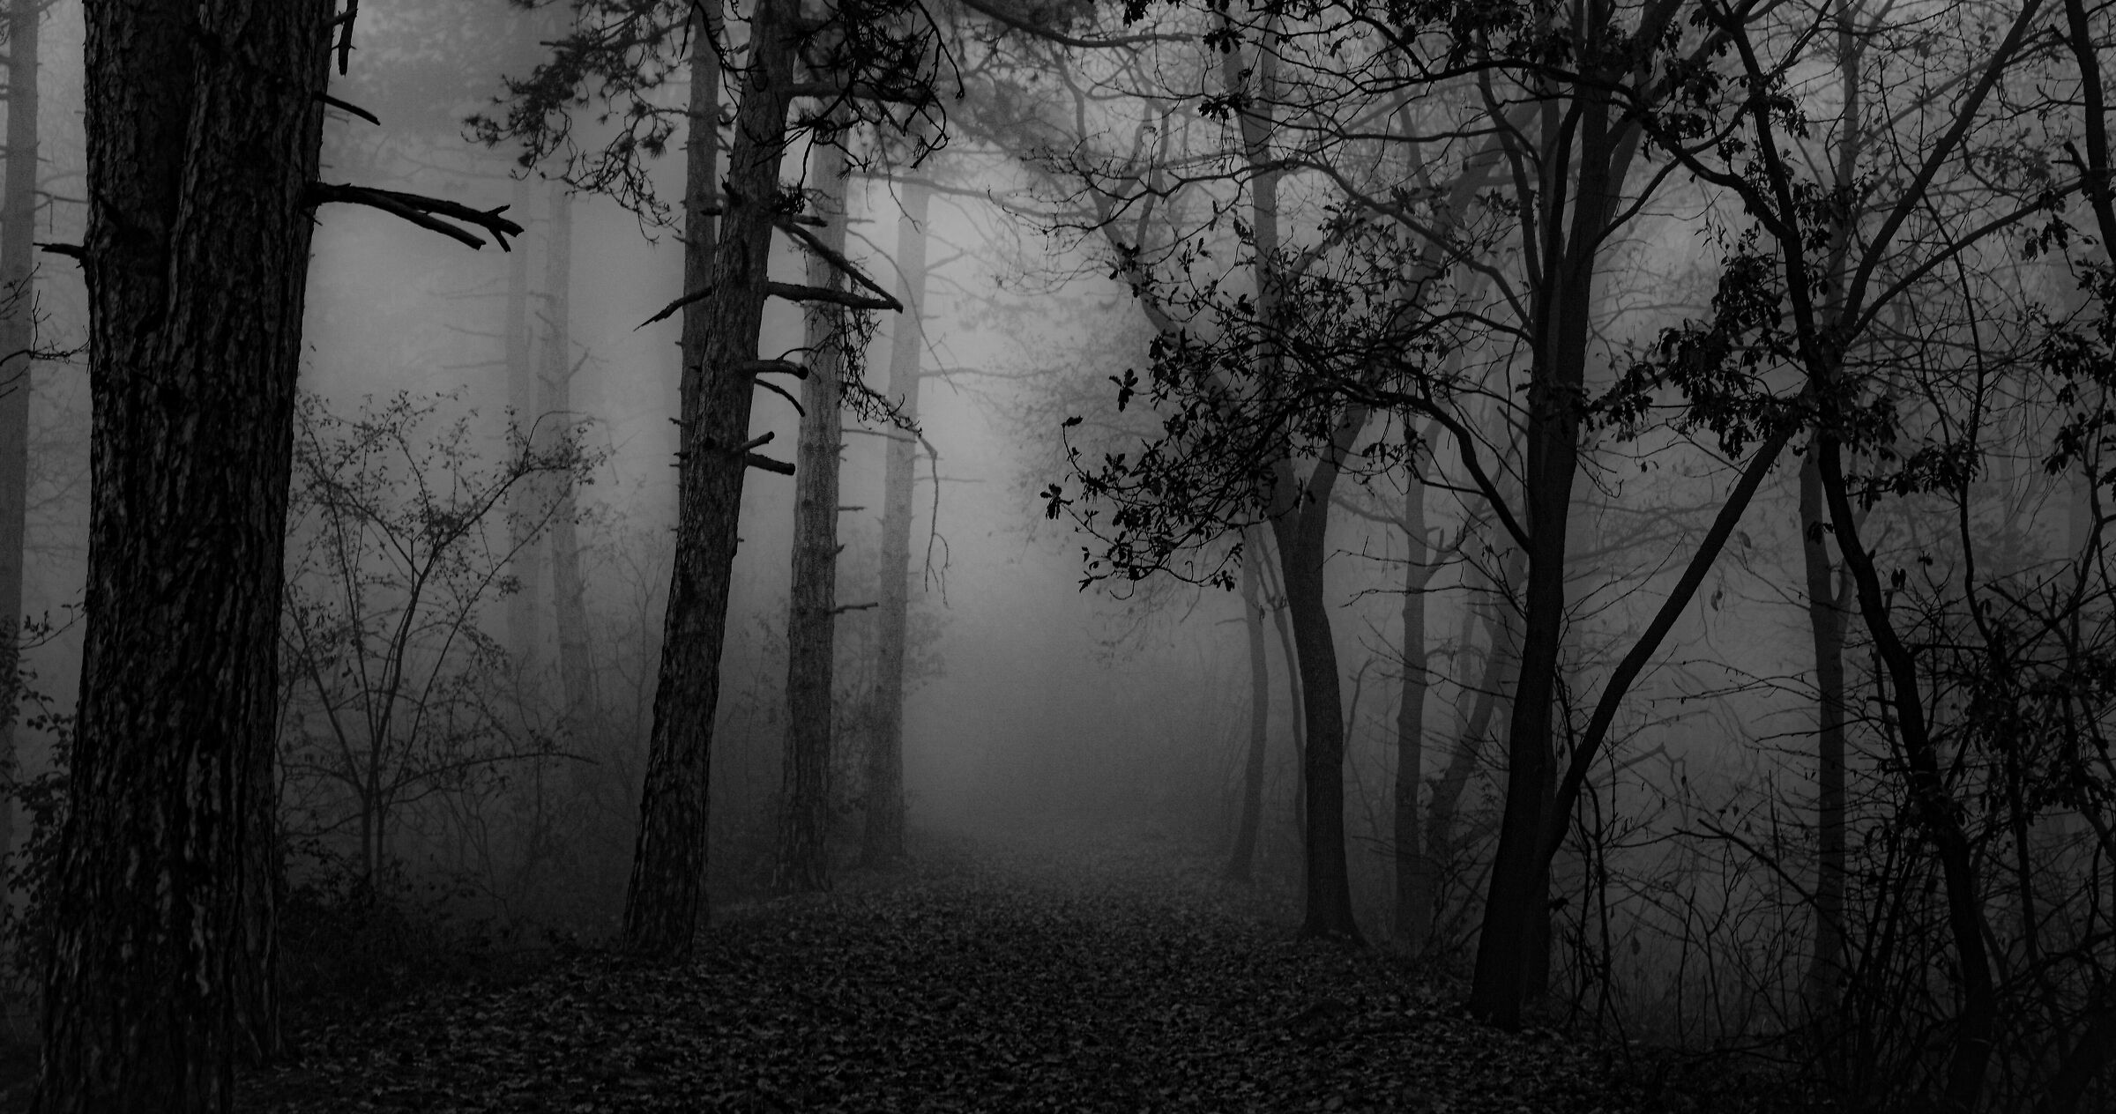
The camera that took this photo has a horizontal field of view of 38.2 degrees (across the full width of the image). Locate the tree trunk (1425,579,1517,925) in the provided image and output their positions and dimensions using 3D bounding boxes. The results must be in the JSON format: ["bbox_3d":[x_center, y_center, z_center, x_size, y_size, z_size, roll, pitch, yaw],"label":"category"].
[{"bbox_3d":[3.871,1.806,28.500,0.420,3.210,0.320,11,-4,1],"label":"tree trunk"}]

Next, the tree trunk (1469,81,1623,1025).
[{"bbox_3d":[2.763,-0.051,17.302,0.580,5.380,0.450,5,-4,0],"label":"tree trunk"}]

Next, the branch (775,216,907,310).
[{"bbox_3d":[-1.505,-2.012,21.000,0.880,0.640,0.400,0,-4,0],"label":"branch"}]

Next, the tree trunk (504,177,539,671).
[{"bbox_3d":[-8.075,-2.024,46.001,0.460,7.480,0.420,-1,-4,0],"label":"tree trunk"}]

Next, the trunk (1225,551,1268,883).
[{"bbox_3d":[2.415,2.036,39.159,0.487,4.255,0.420,1,-4,4],"label":"trunk"}]

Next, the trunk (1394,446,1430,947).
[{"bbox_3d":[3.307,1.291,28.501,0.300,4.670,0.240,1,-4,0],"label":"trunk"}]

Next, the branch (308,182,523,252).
[{"bbox_3d":[-2.165,-1.148,10.300,0.724,0.184,0.220,9,-4,0],"label":"branch"}]

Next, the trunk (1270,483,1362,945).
[{"bbox_3d":[2.206,1.326,26.145,0.651,3.889,0.500,-2,-4,5],"label":"trunk"}]

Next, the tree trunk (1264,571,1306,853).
[{"bbox_3d":[2.289,1.573,31.000,0.240,2.850,0.160,-4,-4,0],"label":"tree trunk"}]

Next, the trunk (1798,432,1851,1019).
[{"bbox_3d":[5.248,1.181,21.001,0.280,3.880,0.220,0,-4,0],"label":"trunk"}]

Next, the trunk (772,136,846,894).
[{"bbox_3d":[-2.844,-0.553,36.338,0.629,9.046,0.600,2,-4,-5],"label":"trunk"}]

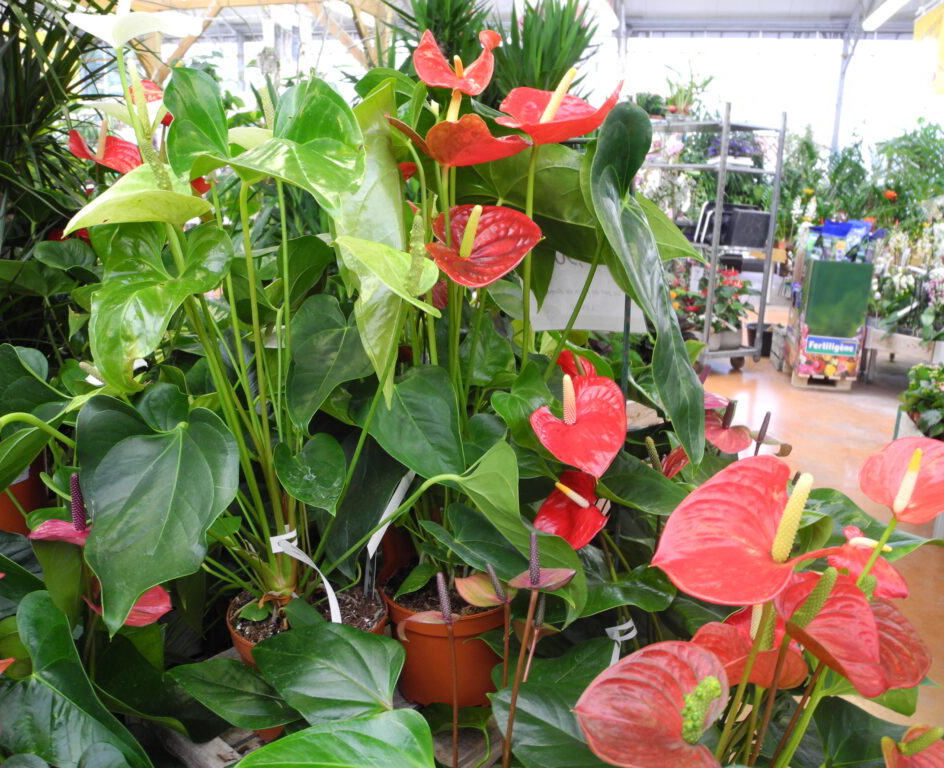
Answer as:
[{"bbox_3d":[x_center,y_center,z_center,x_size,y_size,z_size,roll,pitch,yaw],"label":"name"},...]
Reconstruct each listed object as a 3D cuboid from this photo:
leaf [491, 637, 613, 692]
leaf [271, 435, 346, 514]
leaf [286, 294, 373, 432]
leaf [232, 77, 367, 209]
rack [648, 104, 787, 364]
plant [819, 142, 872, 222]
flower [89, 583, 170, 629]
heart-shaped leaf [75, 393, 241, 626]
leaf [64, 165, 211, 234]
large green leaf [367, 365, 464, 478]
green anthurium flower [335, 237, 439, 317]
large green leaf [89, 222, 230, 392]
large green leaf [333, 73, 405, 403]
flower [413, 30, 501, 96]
[{"bbox_3d":[0.083,0.292,0.850,0.125,0.045,0.100,10,14,30],"label":"leaf"},{"bbox_3d":[-0.187,0.103,0.960,0.083,0.085,0.045,2,12,-3],"label":"leaf"},{"bbox_3d":[-0.164,-0.024,0.960,0.105,0.160,0.045,16,-12,10],"label":"leaf"},{"bbox_3d":[-0.169,-0.231,0.800,0.125,0.125,0.085,1,-6,-9],"label":"leaf"},{"bbox_3d":[1.680,-1.190,6.700,0.565,1.900,1.350,-5,14,-31],"label":"rack"},{"bbox_3d":[4.046,-2.177,9.000,0.550,0.850,0.550,7,13,22],"label":"plant"},{"bbox_3d":[-0.331,0.215,0.800,0.083,0.038,0.065,0,13,-11],"label":"flower"},{"bbox_3d":[-0.278,0.112,0.730,0.135,0.195,0.075,-5,17,-15],"label":"heart-shaped leaf"},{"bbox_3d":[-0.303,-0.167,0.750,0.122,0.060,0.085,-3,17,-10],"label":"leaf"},{"bbox_3d":[-0.068,0.045,1.030,0.115,0.135,0.070,4,12,6],"label":"large green leaf"},{"bbox_3d":[-0.090,-0.119,0.890,0.112,0.085,0.085,-5,15,-20],"label":"green anthurium flower"},{"bbox_3d":[-0.302,-0.074,0.800,0.118,0.150,0.065,12,-7,-3],"label":"large green leaf"},{"bbox_3d":[-0.122,-0.163,0.980,0.080,0.360,0.120,6,13,17],"label":"large green leaf"},{"bbox_3d":[-0.016,-0.337,0.870,0.090,0.062,0.070,2,13,-3],"label":"flower"}]

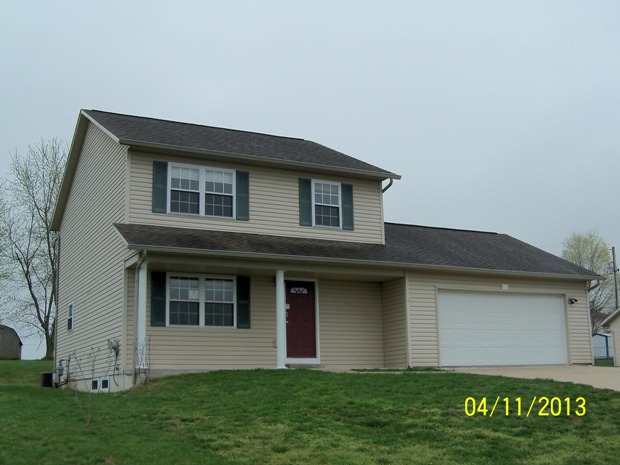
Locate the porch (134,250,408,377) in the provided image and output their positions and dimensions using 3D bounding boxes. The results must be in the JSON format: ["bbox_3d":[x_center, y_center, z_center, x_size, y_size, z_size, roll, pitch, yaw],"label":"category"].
[{"bbox_3d":[-0.903,2.194,19.358,7.480,2.950,1.350,5,-14,-27],"label":"porch"}]

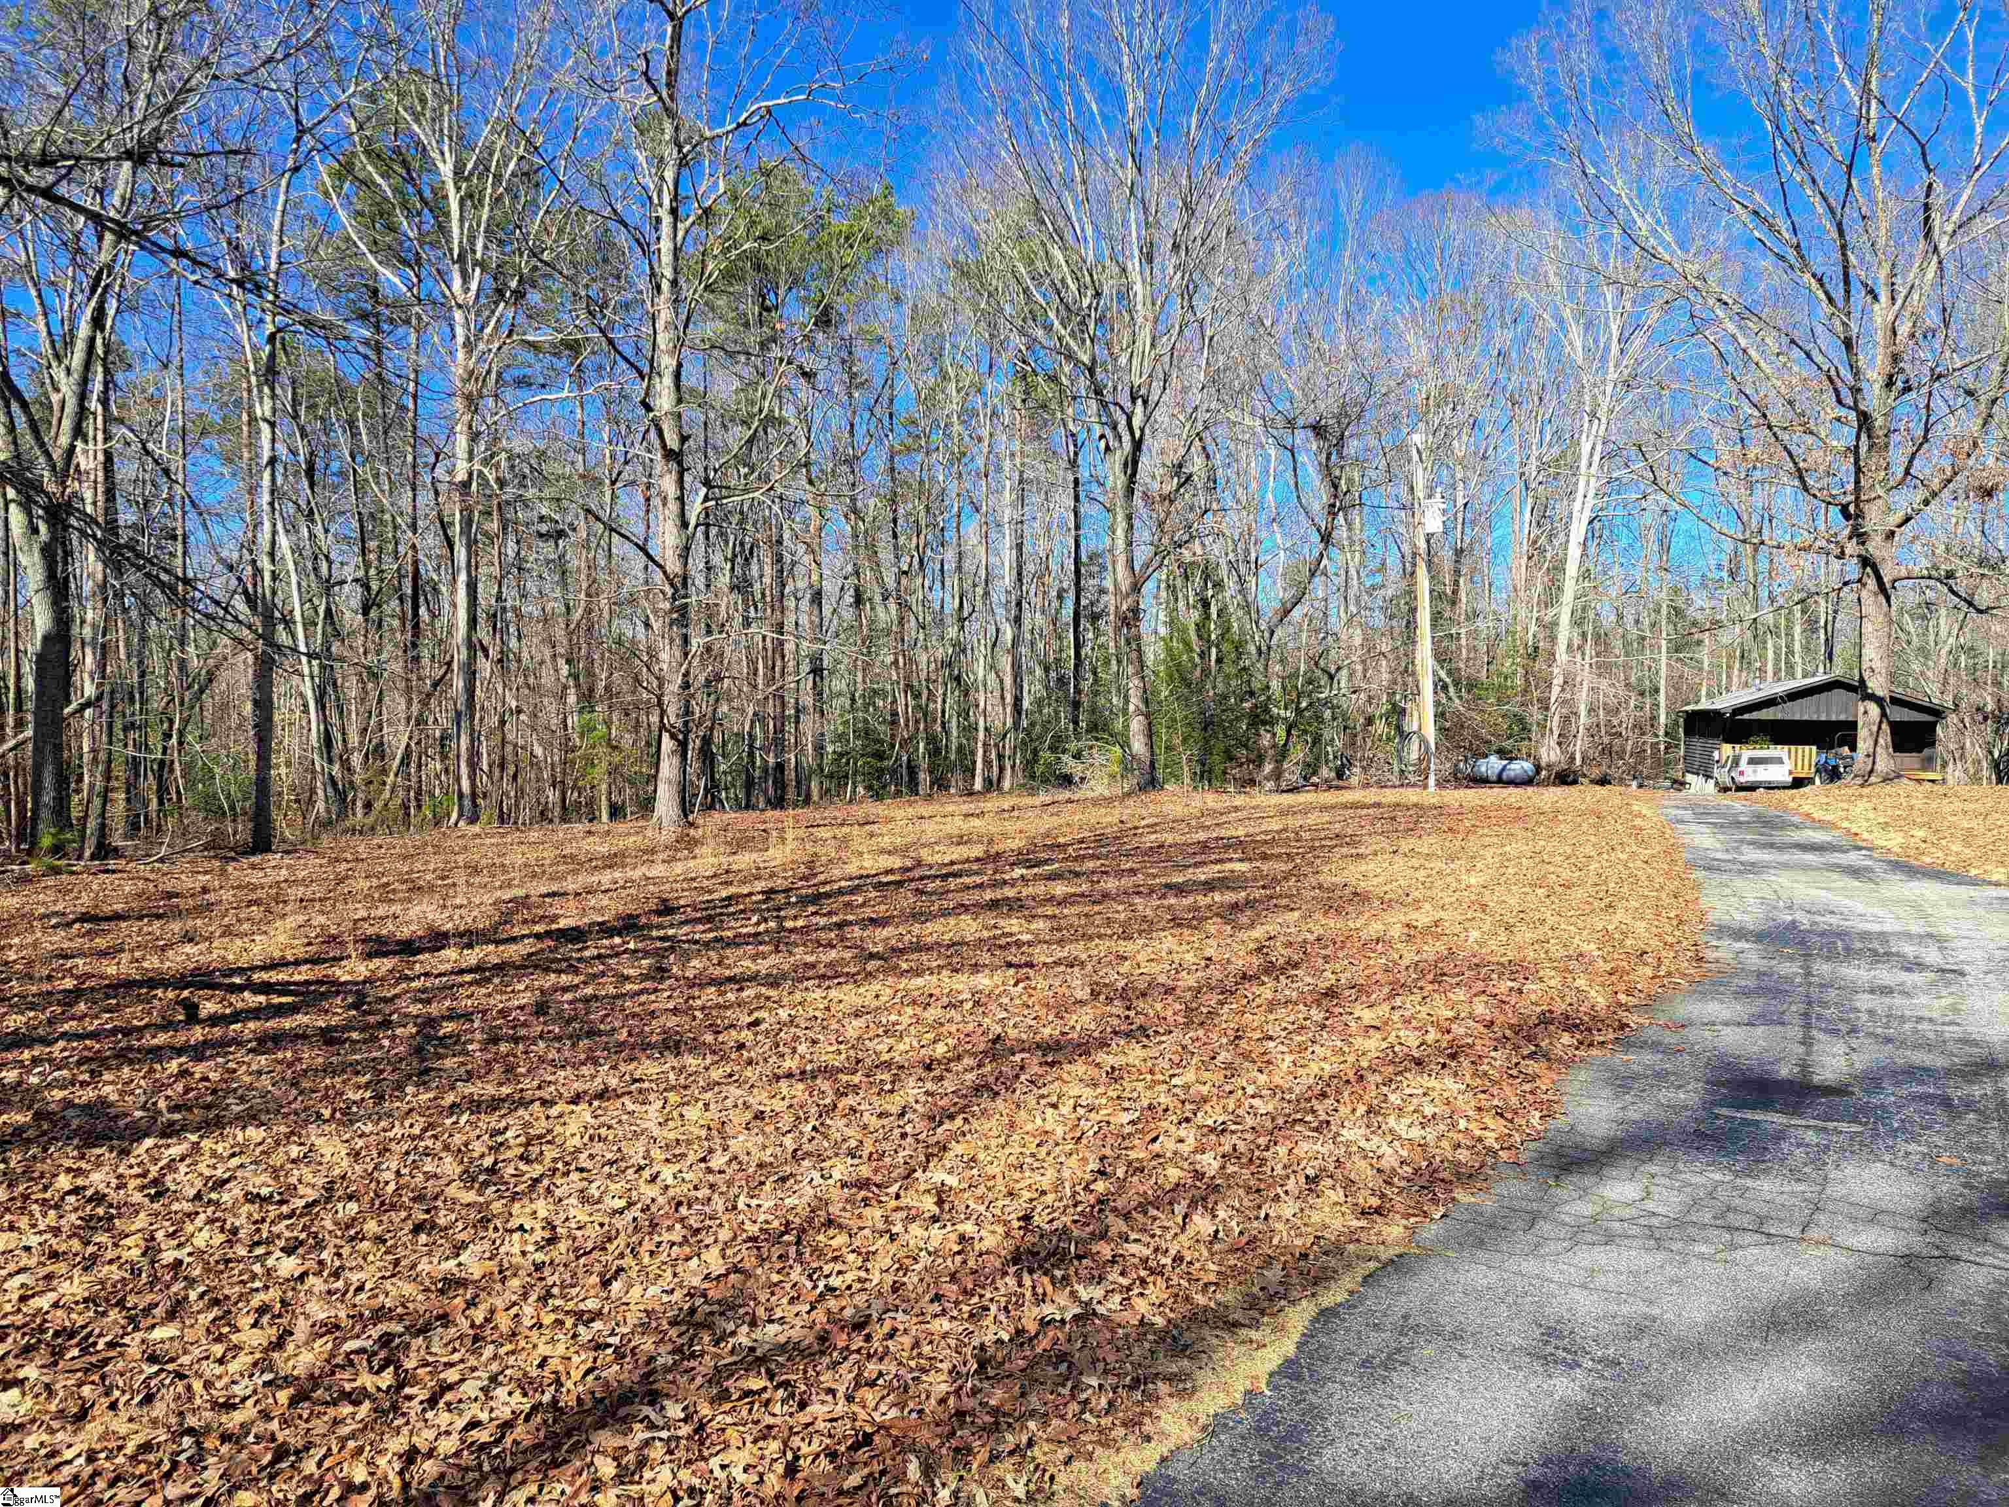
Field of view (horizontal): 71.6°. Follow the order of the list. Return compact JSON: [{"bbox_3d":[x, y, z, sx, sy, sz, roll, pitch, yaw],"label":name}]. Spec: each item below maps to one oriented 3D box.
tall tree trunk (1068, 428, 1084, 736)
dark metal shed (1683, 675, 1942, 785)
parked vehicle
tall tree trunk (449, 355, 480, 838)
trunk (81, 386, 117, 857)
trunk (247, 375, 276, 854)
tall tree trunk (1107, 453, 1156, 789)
[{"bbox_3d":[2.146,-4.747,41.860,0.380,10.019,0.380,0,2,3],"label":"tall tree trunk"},{"bbox_3d":[34.100,-0.800,59.200,8.400,4.600,8.800,0,2,15],"label":"dark metal shed"},{"bbox_3d":[27.300,0.759,51.000,1.750,1.680,4.800,0,2,17],"label":"parked vehicle"},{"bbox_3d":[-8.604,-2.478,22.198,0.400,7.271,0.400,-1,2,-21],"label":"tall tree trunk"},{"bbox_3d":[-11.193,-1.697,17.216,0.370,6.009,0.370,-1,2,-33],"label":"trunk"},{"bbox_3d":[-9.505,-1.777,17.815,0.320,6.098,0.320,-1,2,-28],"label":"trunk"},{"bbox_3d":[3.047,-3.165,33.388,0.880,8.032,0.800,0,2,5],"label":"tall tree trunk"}]

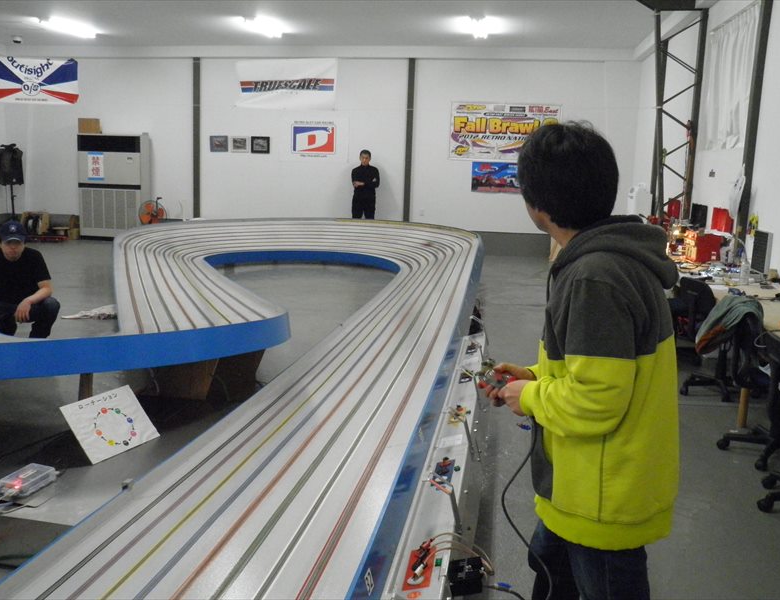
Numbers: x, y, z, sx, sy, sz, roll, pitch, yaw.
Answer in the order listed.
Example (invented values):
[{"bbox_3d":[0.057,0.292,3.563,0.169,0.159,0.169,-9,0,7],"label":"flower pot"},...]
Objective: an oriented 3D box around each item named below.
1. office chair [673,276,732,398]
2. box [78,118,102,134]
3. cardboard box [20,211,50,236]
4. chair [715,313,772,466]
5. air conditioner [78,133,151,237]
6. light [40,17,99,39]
[{"bbox_3d":[2.281,0.234,5.412,0.560,0.830,0.540,-3,11,-29],"label":"office chair"},{"bbox_3d":[-5.244,-3.050,13.890,0.415,0.282,0.250,2,9,0],"label":"box"},{"bbox_3d":[-6.421,-1.376,14.235,0.500,0.420,0.400,1,10,-5],"label":"cardboard box"},{"bbox_3d":[2.054,0.451,4.220,0.560,0.780,0.540,0,10,-12],"label":"chair"},{"bbox_3d":[-4.903,-1.984,14.062,1.173,1.854,0.410,3,10,9],"label":"air conditioner"},{"bbox_3d":[-5.099,-4.312,12.422,0.250,0.120,1.350,3,10,9],"label":"light"}]

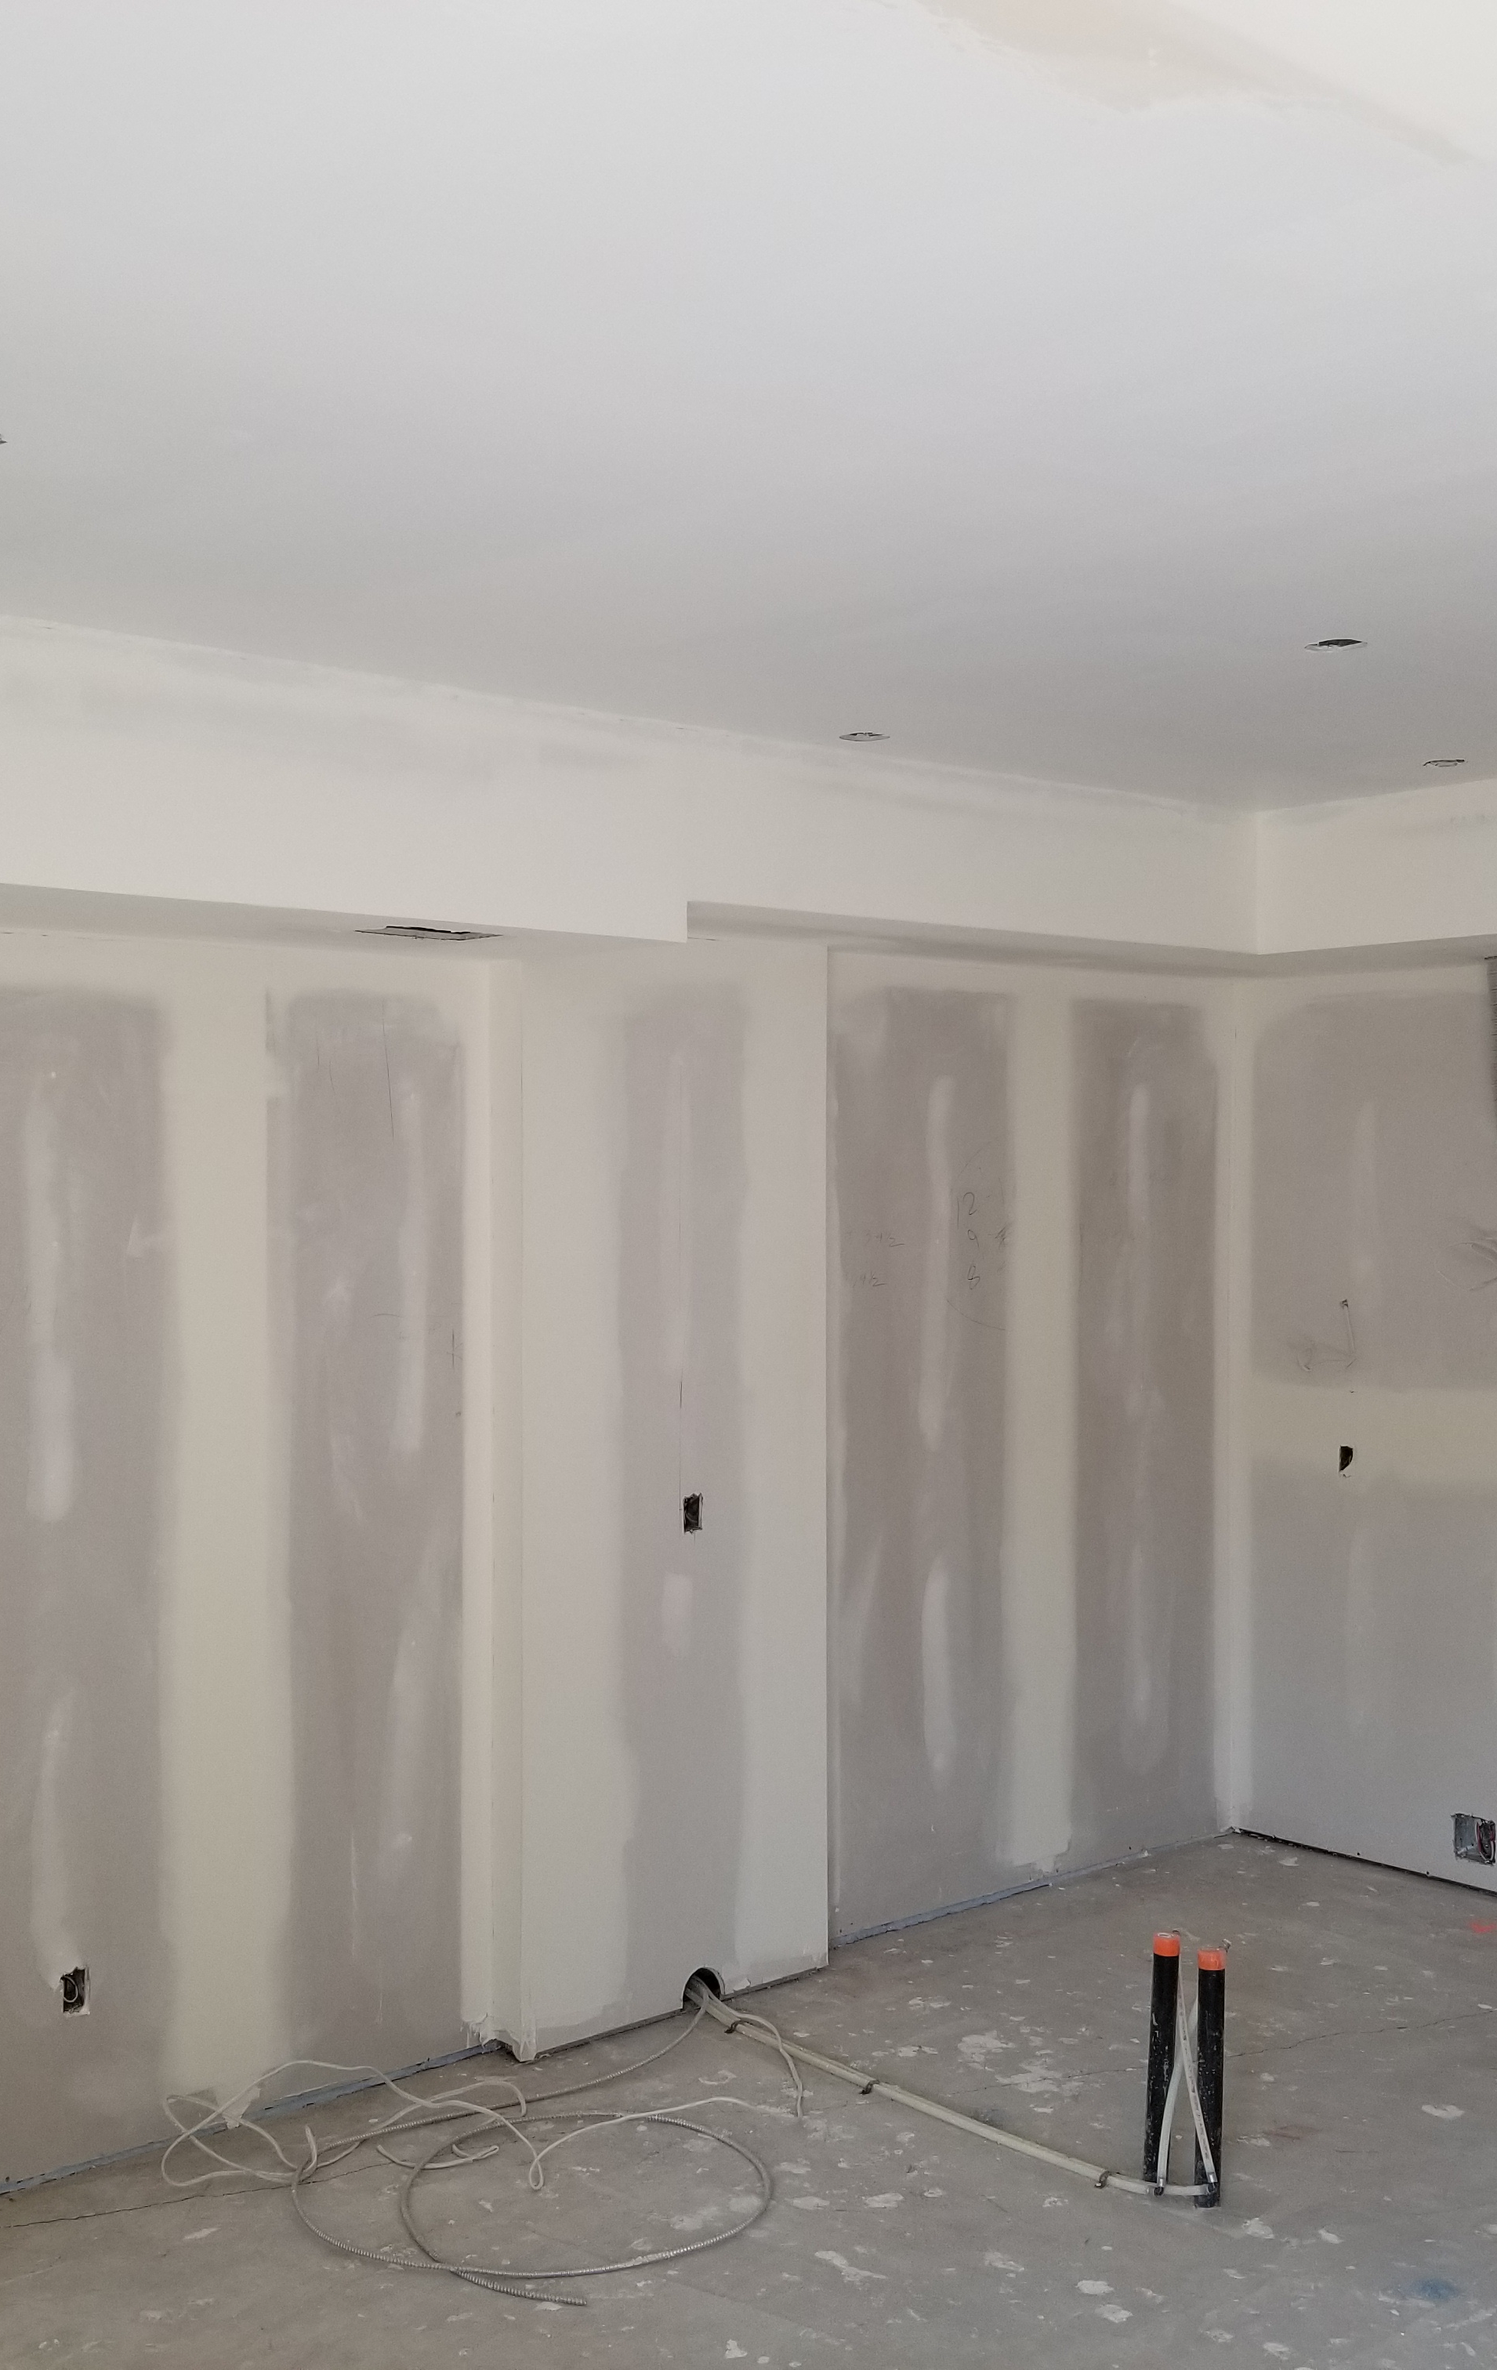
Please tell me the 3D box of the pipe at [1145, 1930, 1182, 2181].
[{"bbox_3d":[0.770,1.626,4.420,0.051,0.453,0.051,3,0,0],"label":"pipe"}]

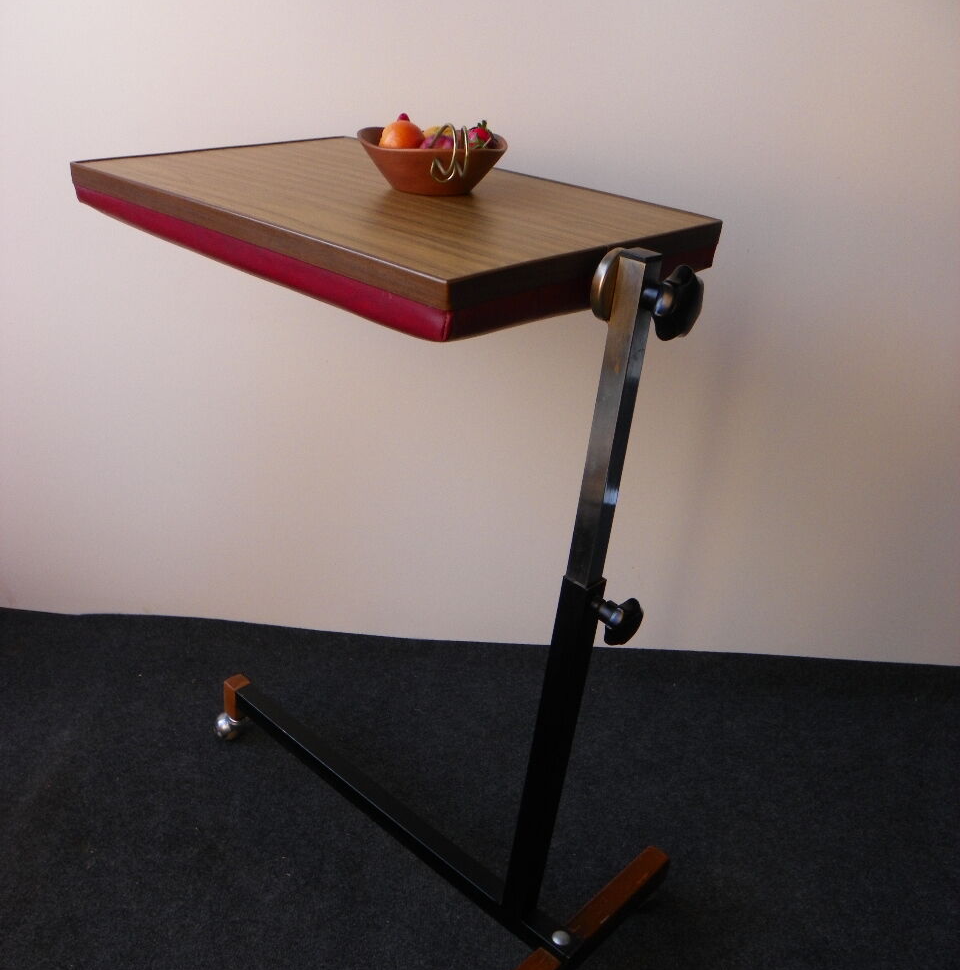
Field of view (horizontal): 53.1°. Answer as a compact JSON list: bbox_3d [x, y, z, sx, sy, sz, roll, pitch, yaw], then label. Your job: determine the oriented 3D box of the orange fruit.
[{"bbox_3d":[-0.077,-0.336,0.942,0.045,0.047,0.045,3,28,-2],"label":"orange fruit"}]

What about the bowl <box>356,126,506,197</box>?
[{"bbox_3d":[-0.046,-0.319,0.954,0.152,0.052,0.152,26,35,36],"label":"bowl"}]

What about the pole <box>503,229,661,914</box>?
[{"bbox_3d":[0.093,0.171,0.992,0.030,0.827,0.033,29,36,35],"label":"pole"}]

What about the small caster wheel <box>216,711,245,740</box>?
[{"bbox_3d":[-0.414,0.400,1.596,0.046,0.049,0.044,25,34,37],"label":"small caster wheel"}]

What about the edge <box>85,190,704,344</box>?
[{"bbox_3d":[-0.102,-0.271,0.989,0.558,0.029,0.369,26,35,36],"label":"edge"}]

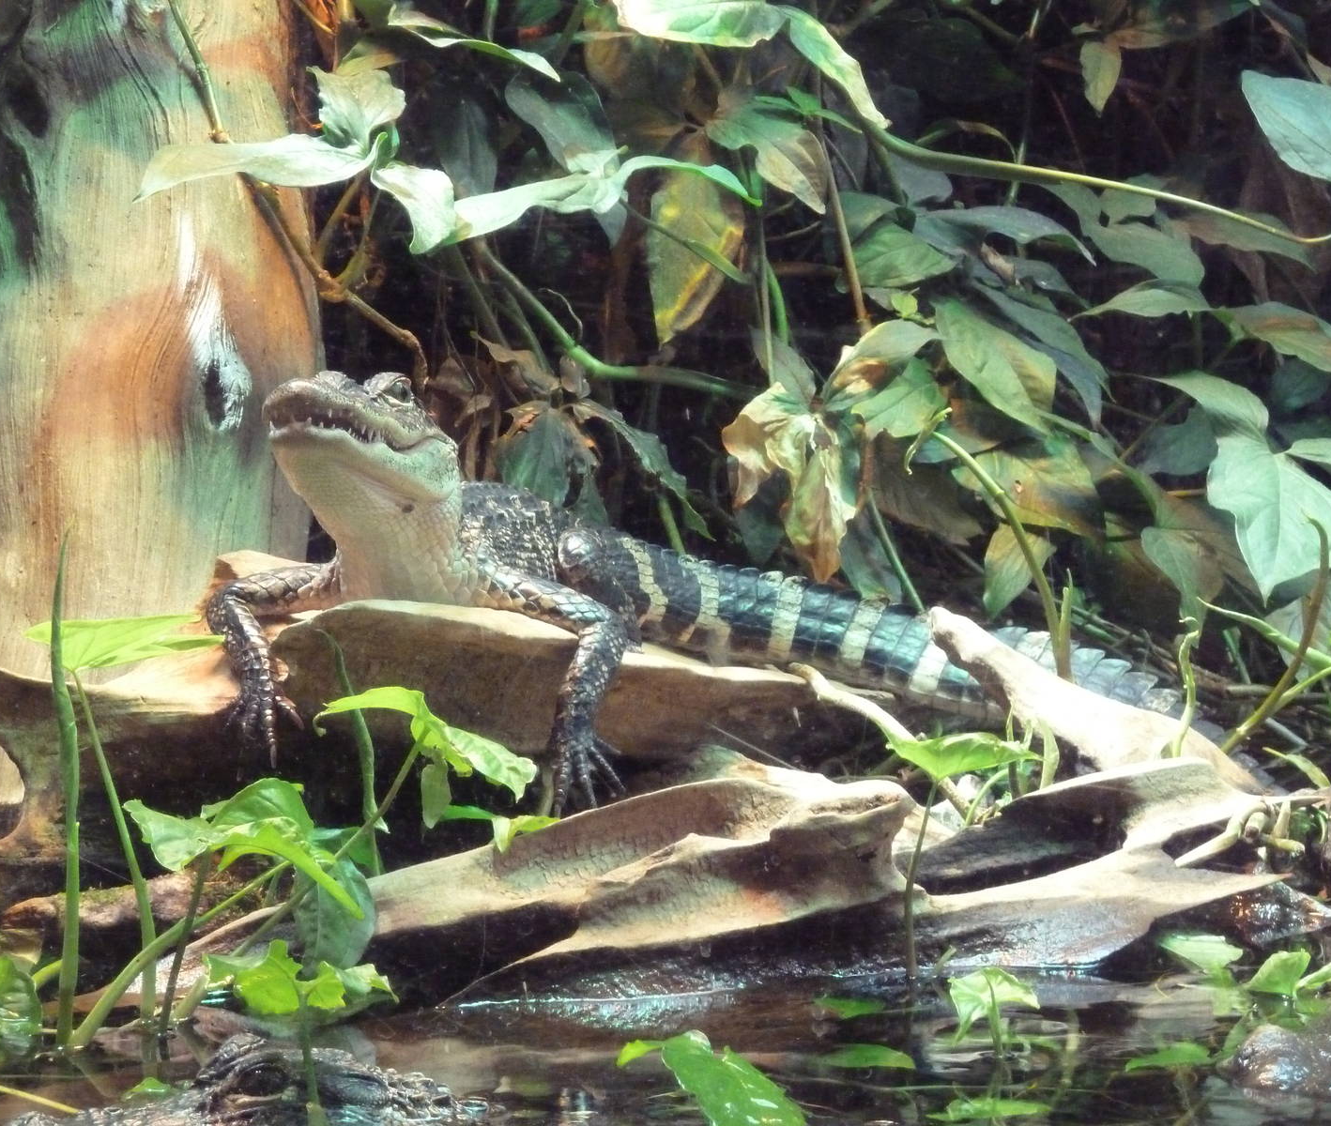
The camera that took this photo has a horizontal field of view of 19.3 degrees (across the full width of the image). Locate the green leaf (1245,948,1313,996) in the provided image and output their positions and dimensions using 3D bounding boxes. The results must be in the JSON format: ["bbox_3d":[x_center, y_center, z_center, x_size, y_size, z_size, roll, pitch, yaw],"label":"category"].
[{"bbox_3d":[0.352,0.236,2.246,0.039,0.022,0.031,0,8,0],"label":"green leaf"}]

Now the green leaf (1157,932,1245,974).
[{"bbox_3d":[0.314,0.229,2.288,0.051,0.018,0.036,0,8,0],"label":"green leaf"}]

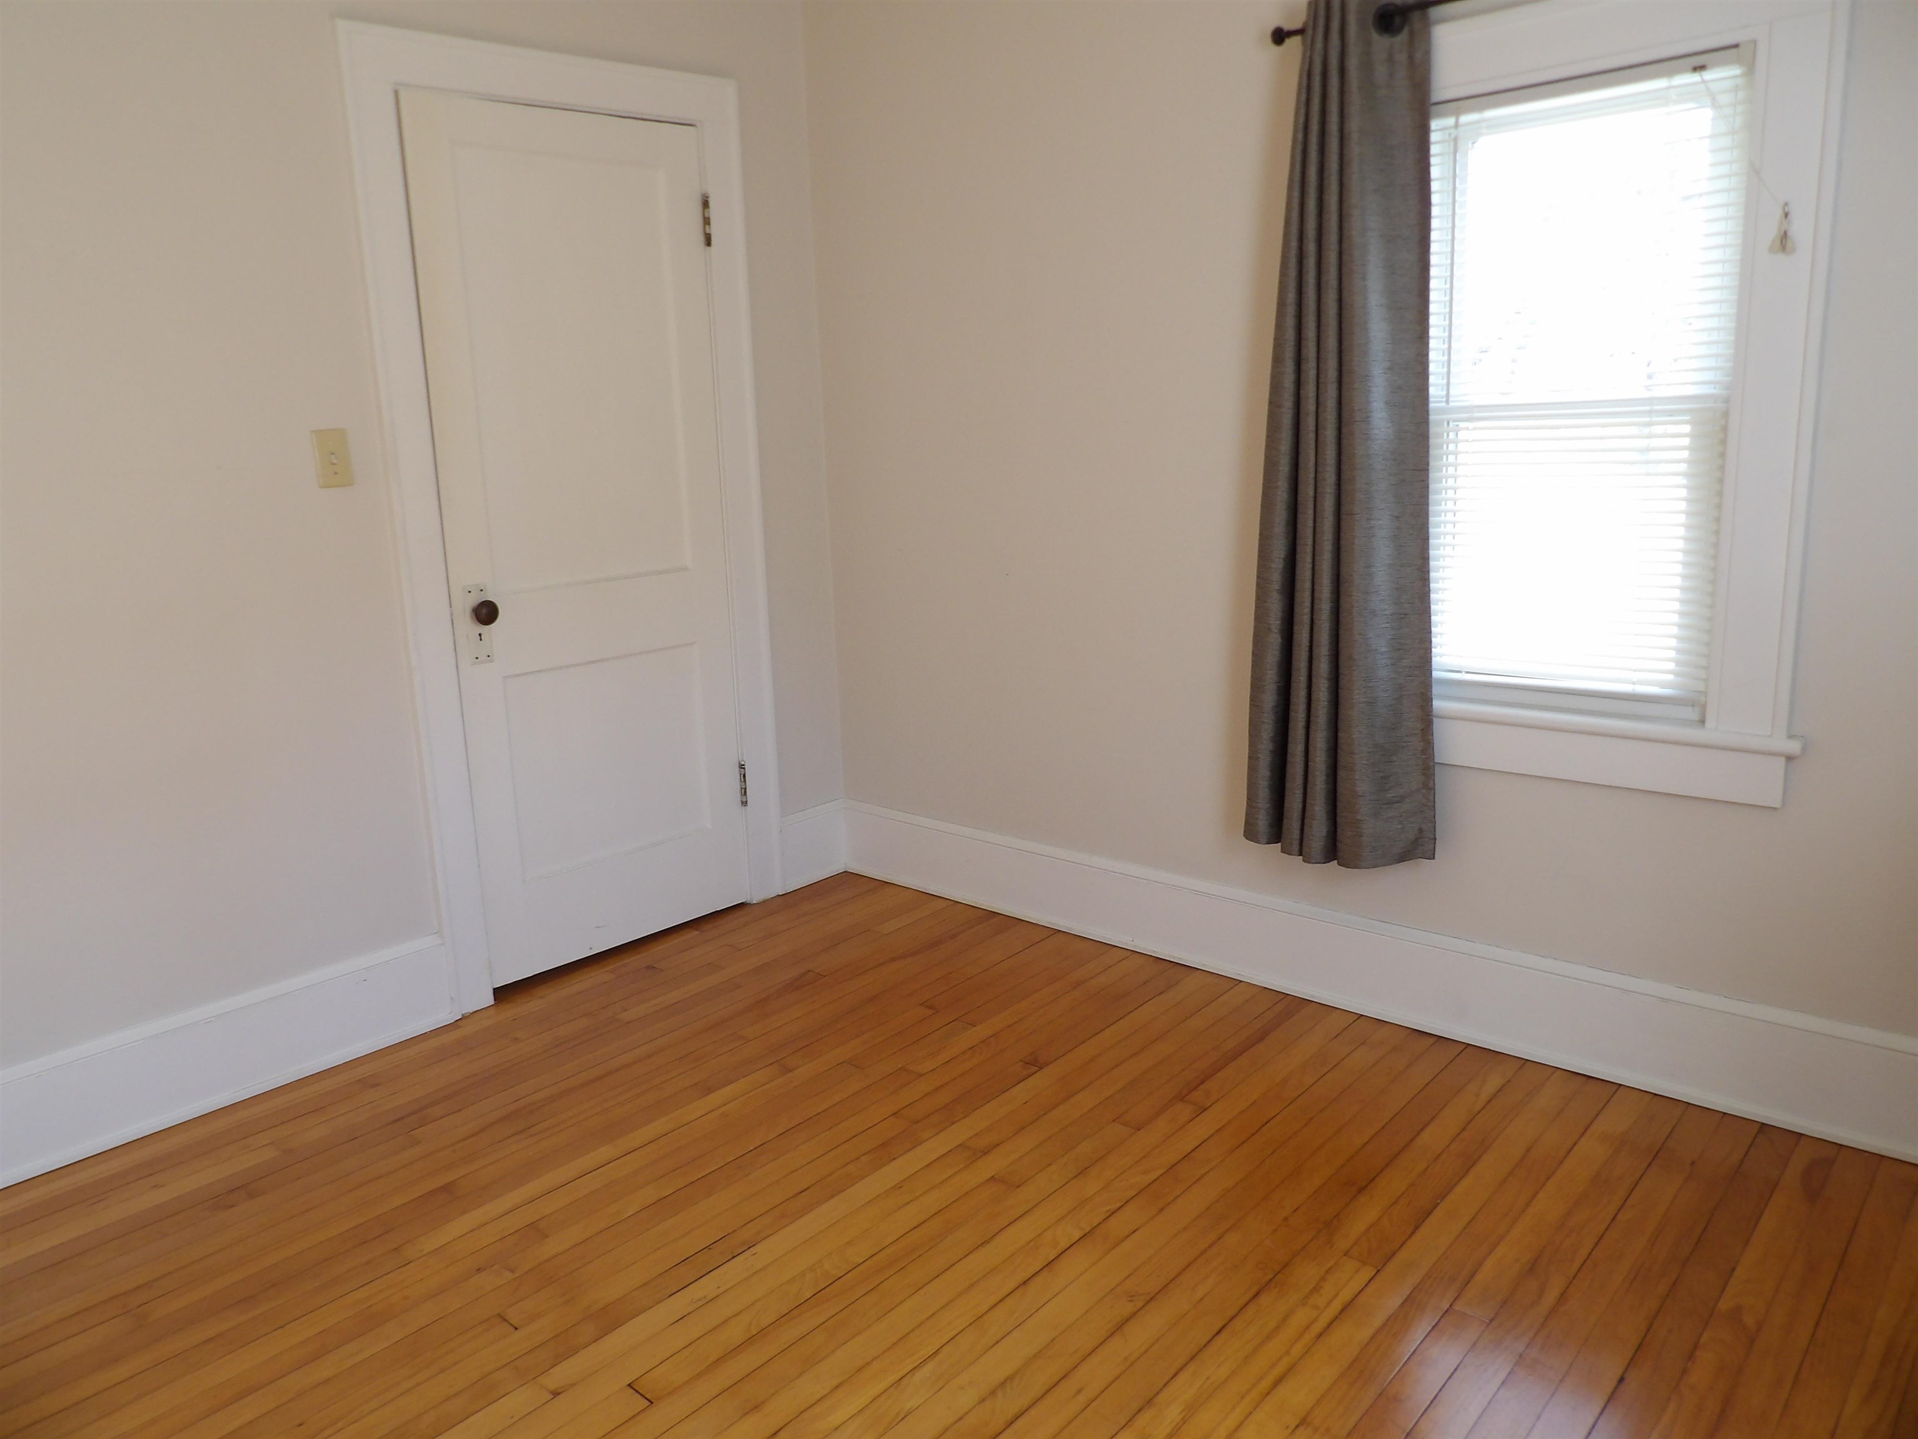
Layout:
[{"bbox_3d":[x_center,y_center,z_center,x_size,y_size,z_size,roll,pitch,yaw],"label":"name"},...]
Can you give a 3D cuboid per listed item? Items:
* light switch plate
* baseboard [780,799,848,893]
[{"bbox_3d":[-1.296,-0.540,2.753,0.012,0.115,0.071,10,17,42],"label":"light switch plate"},{"bbox_3d":[-0.439,0.372,3.924,0.022,0.230,0.250,10,17,42],"label":"baseboard"}]

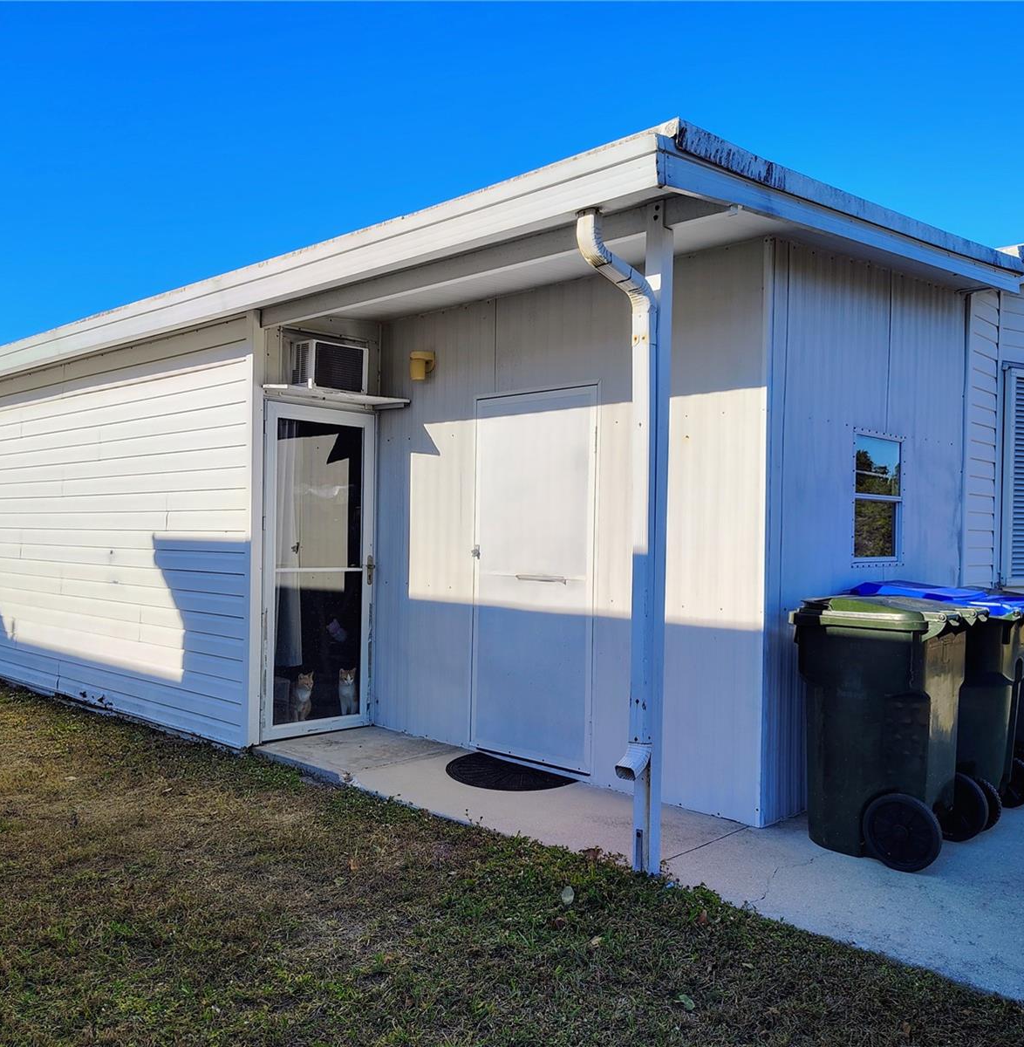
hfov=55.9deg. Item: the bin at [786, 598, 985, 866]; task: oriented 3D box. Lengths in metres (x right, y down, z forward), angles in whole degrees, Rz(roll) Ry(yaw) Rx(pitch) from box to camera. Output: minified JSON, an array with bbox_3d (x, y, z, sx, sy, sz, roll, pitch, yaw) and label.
[{"bbox_3d":[1.615,0.855,4.234,0.838,1.074,0.681,0,-1,44],"label":"bin"}]

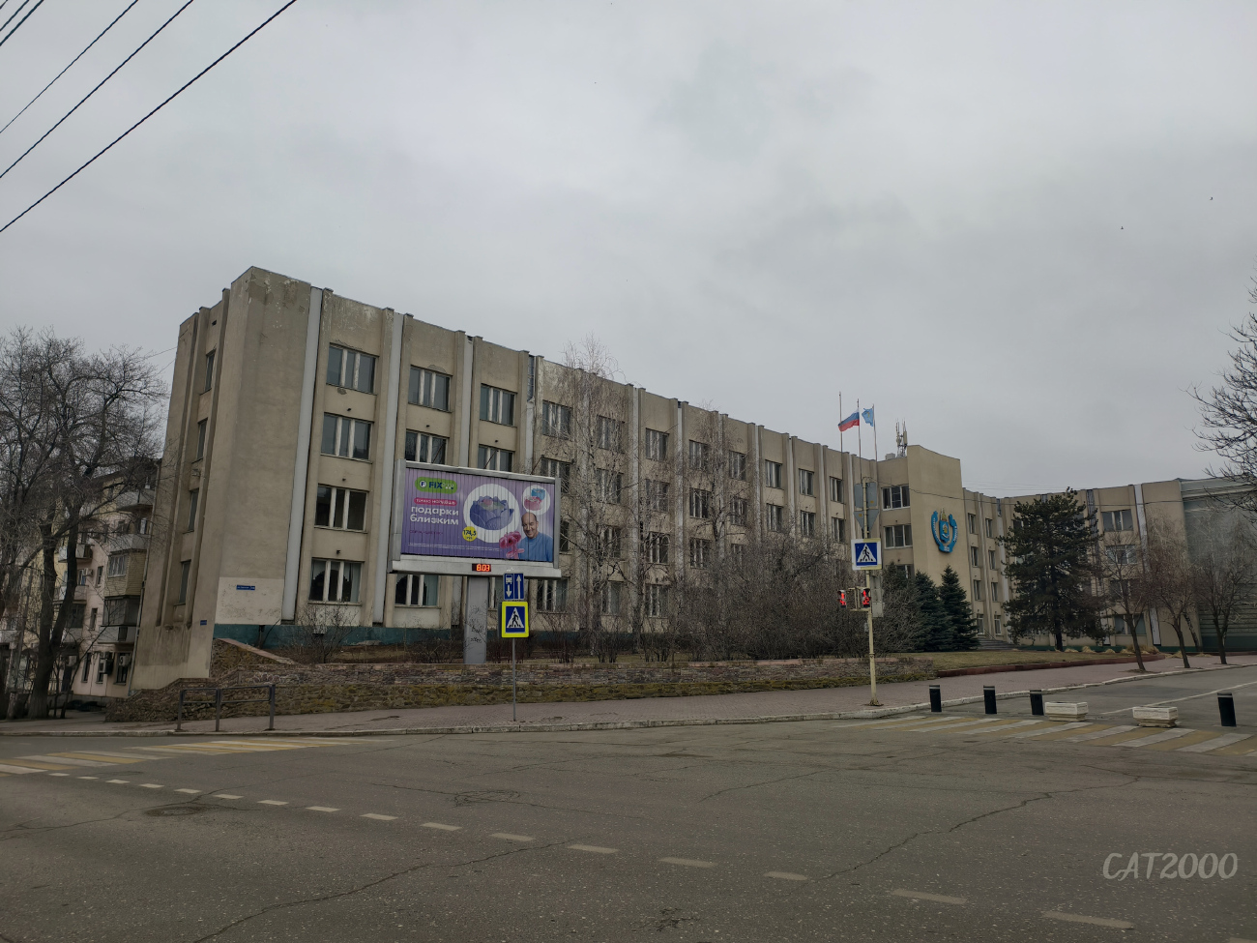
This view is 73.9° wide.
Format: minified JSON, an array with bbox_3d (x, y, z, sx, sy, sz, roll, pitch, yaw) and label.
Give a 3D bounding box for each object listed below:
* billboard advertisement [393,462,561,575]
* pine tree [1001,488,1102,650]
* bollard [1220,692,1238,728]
[{"bbox_3d":[-5.530,1.880,31.300,6.300,3.800,0.450,7,-14,-26],"label":"billboard advertisement"},{"bbox_3d":[36.565,8.591,72.448,7.600,13.600,7.400,-6,-14,26],"label":"pine tree"},{"bbox_3d":[12.940,5.139,18.075,0.240,0.710,0.240,-8,-15,34],"label":"bollard"}]

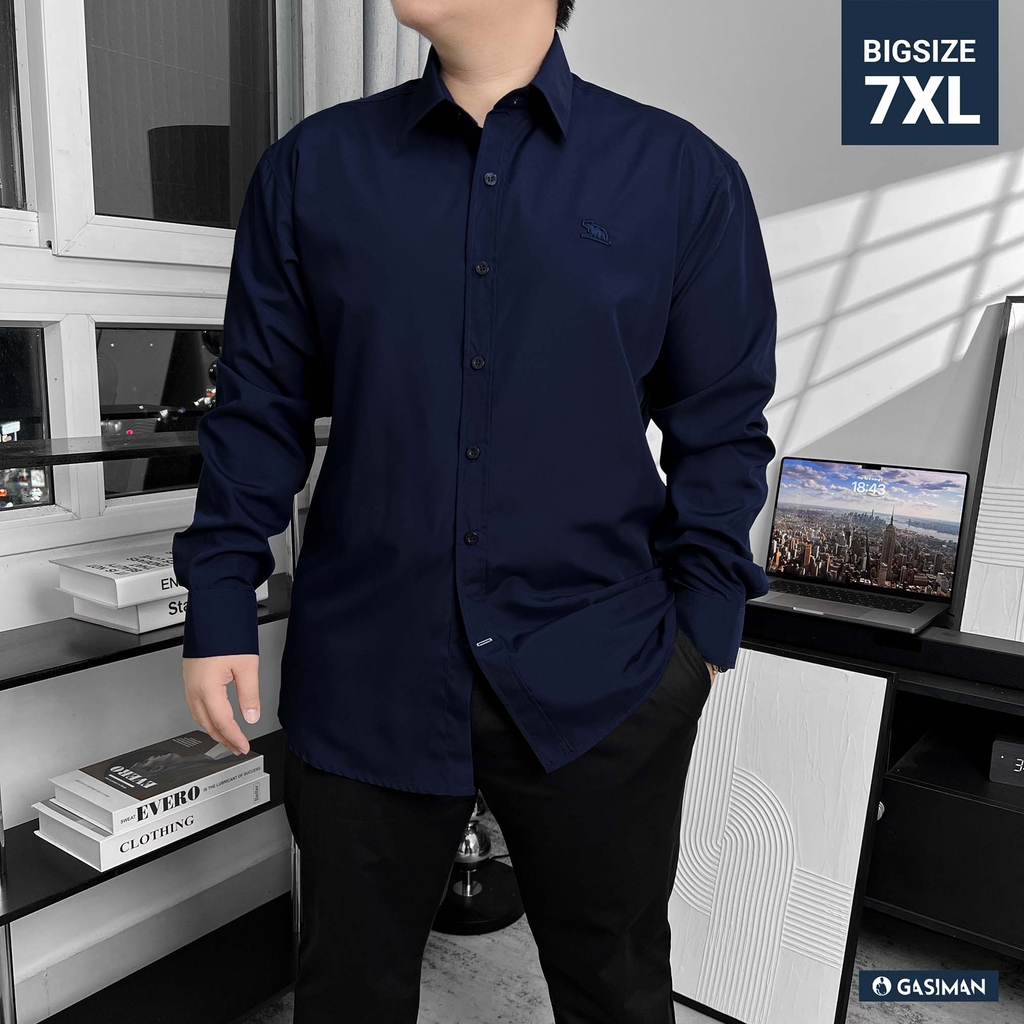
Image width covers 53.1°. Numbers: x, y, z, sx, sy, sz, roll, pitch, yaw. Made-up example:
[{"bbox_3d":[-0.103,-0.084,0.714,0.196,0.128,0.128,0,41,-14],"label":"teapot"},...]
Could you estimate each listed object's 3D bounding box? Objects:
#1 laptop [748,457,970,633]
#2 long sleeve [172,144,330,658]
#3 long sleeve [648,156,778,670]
[{"bbox_3d":[0.604,0.046,1.875,0.355,0.251,0.286,8,10,34],"label":"laptop"},{"bbox_3d":[-0.296,-0.113,1.165,0.182,0.583,0.200,2,10,3],"label":"long sleeve"},{"bbox_3d":[0.222,-0.097,1.134,0.142,0.567,0.200,2,10,3],"label":"long sleeve"}]

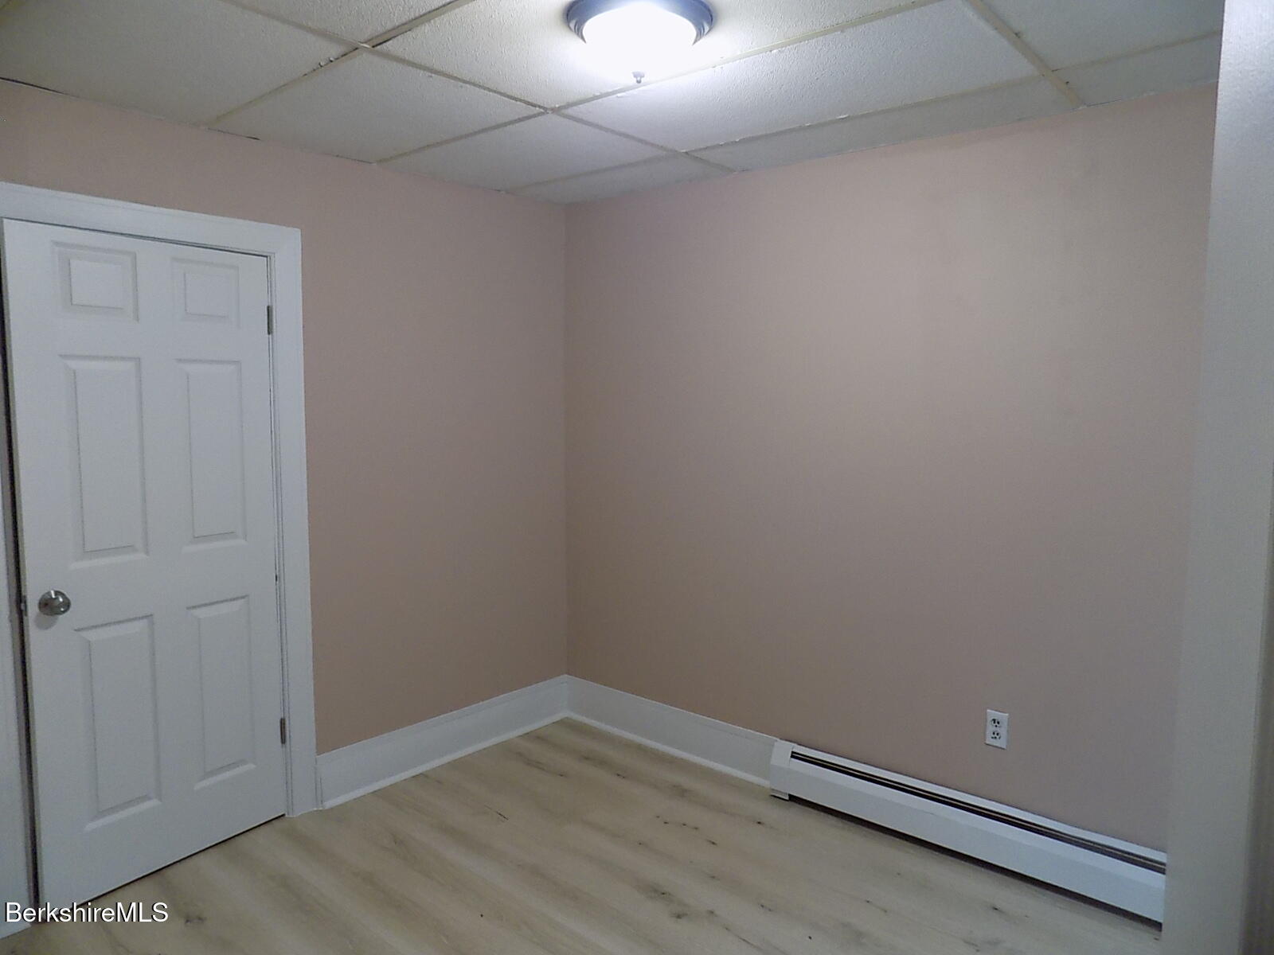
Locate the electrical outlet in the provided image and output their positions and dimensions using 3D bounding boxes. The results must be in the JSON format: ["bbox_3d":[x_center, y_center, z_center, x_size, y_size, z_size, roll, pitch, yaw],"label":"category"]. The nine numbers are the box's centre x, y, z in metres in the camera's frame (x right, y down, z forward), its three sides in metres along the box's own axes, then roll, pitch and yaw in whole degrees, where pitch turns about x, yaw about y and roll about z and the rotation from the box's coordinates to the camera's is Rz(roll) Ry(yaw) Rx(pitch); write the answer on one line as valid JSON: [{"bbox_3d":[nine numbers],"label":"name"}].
[{"bbox_3d":[1.153,0.809,2.715,0.070,0.115,0.008,5,7,41],"label":"electrical outlet"}]

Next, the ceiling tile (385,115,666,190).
[{"bbox_3d":[-0.411,-1.162,3.057,0.924,0.020,0.581,6,9,41],"label":"ceiling tile"}]

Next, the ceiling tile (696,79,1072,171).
[{"bbox_3d":[0.721,-1.112,2.707,1.193,0.020,0.336,6,9,41],"label":"ceiling tile"}]

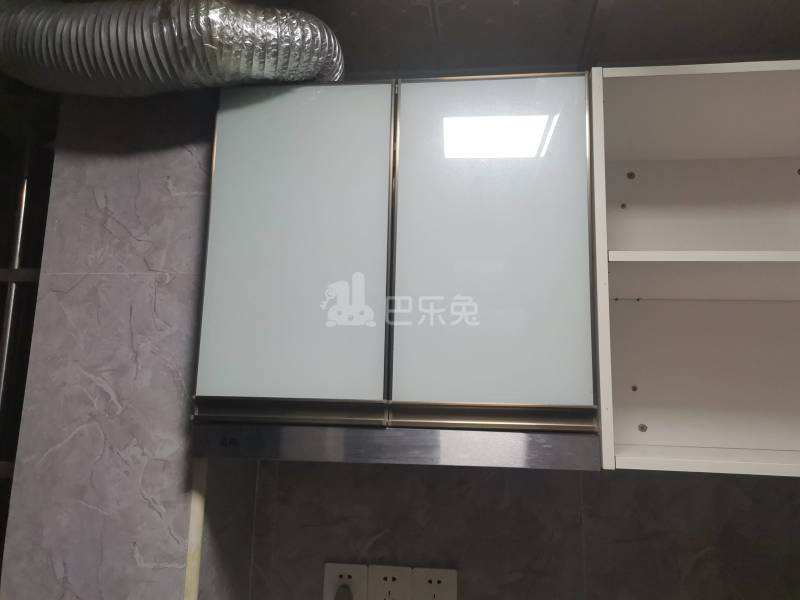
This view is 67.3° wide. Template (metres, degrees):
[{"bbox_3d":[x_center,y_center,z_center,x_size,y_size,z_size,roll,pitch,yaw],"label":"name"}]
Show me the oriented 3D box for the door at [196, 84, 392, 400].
[{"bbox_3d":[-0.159,-0.102,0.954,0.293,0.510,0.021,0,-10,6],"label":"door"}]

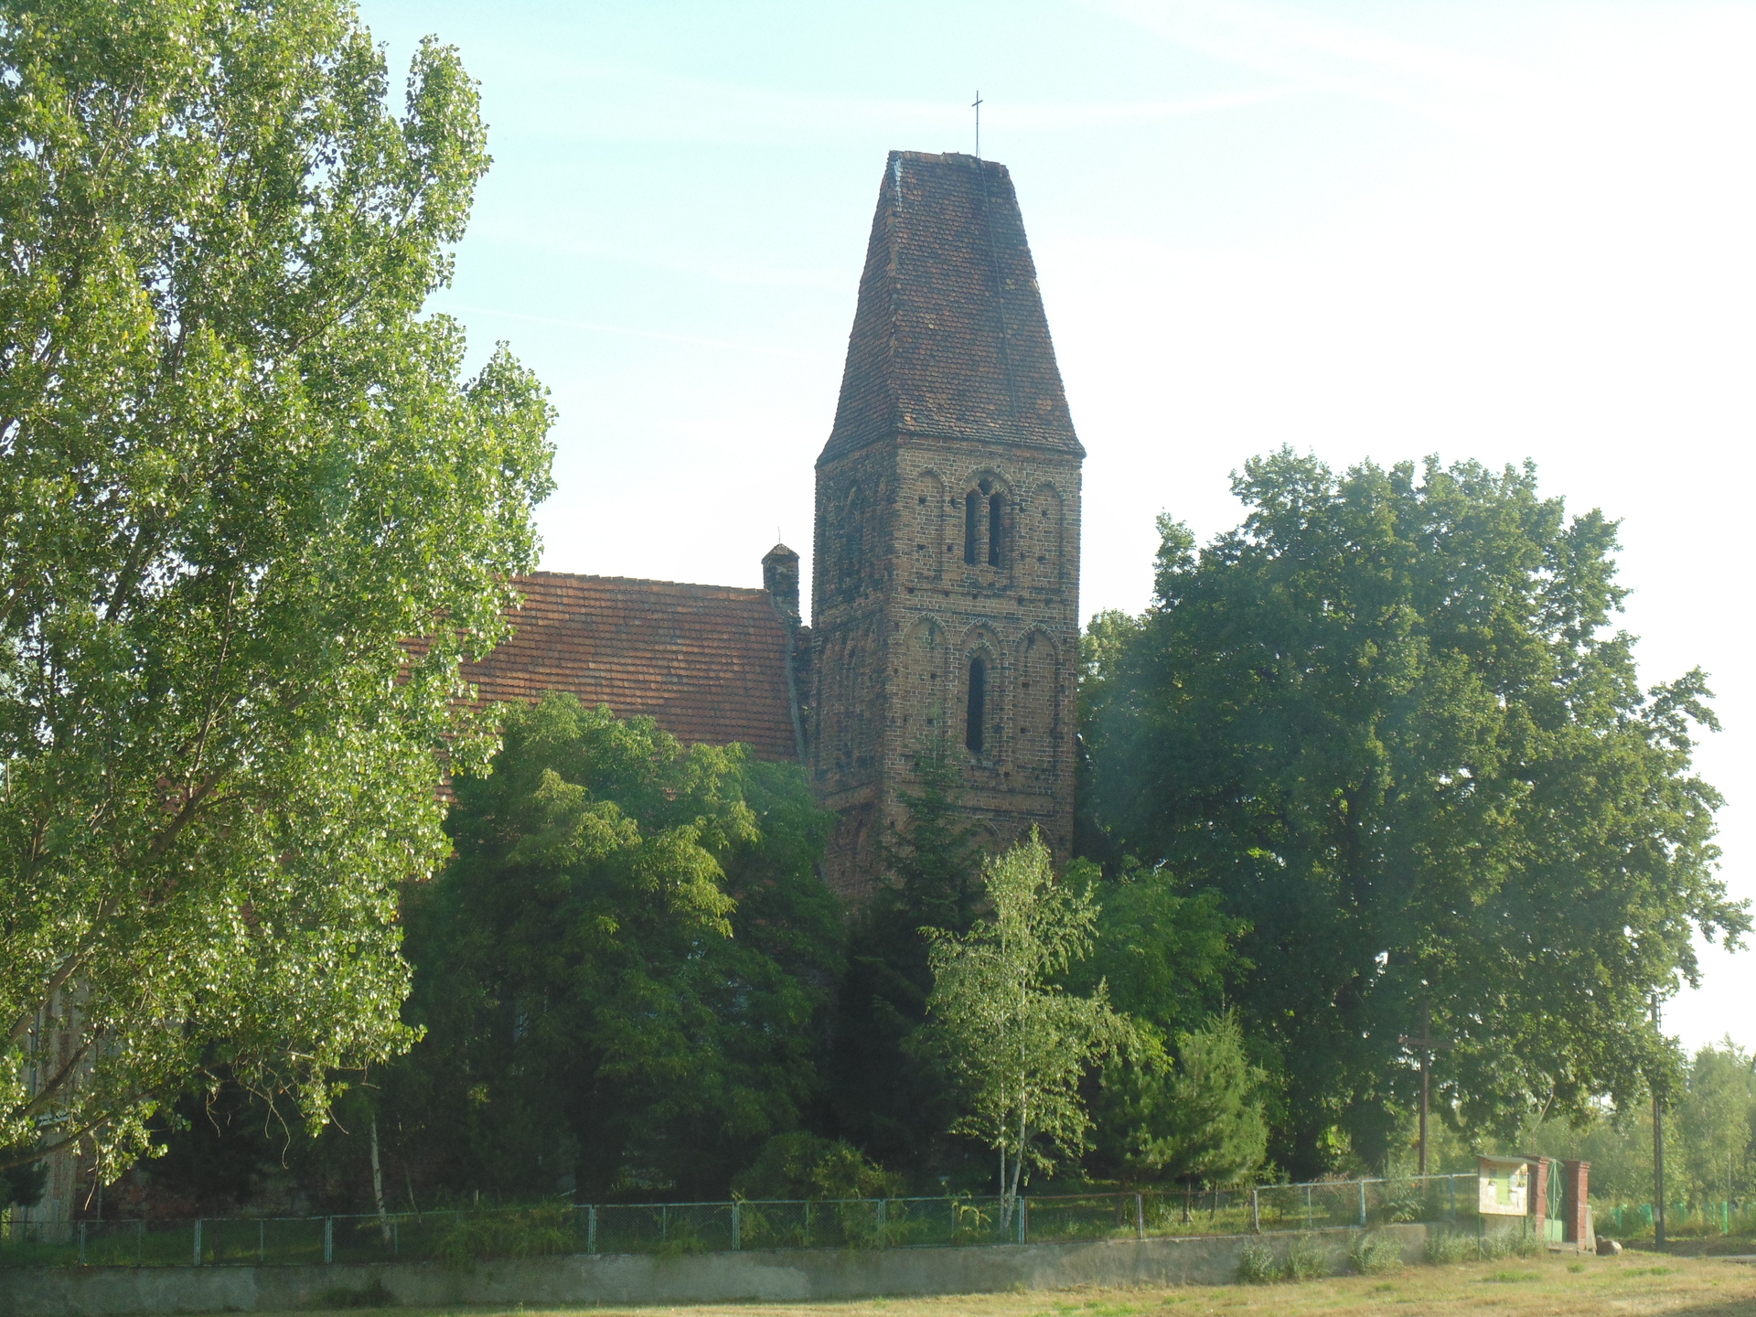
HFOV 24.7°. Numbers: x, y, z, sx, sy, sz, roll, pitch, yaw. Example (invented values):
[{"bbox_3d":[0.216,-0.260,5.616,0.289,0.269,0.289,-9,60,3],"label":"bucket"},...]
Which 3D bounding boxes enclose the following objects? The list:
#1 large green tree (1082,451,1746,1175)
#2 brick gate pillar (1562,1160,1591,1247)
[{"bbox_3d":[12.866,3.829,96.000,15.600,17.400,14.800,0,-8,7],"label":"large green tree"},{"bbox_3d":[13.787,10.723,79.000,0.410,1.730,0.410,8,-11,-38],"label":"brick gate pillar"}]

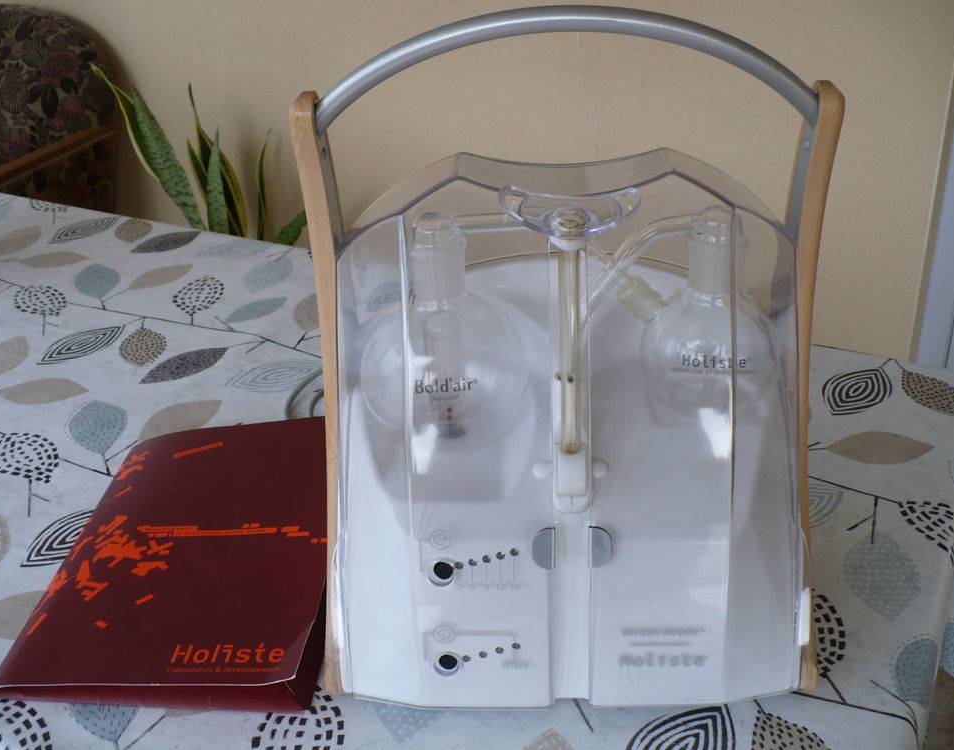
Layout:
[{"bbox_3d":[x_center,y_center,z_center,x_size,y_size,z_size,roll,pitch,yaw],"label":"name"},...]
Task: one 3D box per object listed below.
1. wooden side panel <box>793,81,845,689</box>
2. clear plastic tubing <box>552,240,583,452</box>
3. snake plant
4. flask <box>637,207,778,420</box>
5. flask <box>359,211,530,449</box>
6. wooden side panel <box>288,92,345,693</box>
[{"bbox_3d":[0.209,-0.005,0.690,0.017,0.370,0.200,-1,30,2],"label":"wooden side panel"},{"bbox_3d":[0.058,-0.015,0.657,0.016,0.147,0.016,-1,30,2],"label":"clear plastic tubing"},{"bbox_3d":[-0.486,-0.238,1.989,0.360,0.700,0.340,13,34,25],"label":"snake plant"},{"bbox_3d":[0.143,-0.035,0.646,0.088,0.142,0.086,-1,30,2],"label":"flask"},{"bbox_3d":[-0.020,-0.028,0.657,0.105,0.155,0.105,-1,30,2],"label":"flask"},{"bbox_3d":[-0.096,0.001,0.702,0.017,0.370,0.200,-1,30,2],"label":"wooden side panel"}]

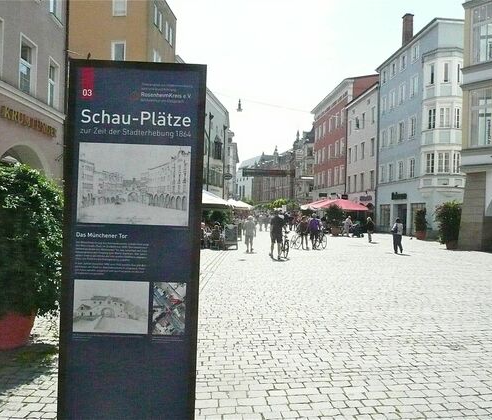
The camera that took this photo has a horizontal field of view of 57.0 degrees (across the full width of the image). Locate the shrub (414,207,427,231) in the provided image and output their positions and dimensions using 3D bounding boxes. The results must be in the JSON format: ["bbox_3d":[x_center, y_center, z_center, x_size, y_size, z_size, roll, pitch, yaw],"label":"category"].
[{"bbox_3d":[13.020,0.709,33.800,0.920,1.660,0.920,1,-1,0],"label":"shrub"}]

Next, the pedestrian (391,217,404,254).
[{"bbox_3d":[7.291,1.270,21.800,0.600,1.660,0.450,2,0,-18],"label":"pedestrian"}]

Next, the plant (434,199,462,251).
[{"bbox_3d":[11.623,0.804,26.000,1.550,2.650,1.500,2,0,-5],"label":"plant"}]

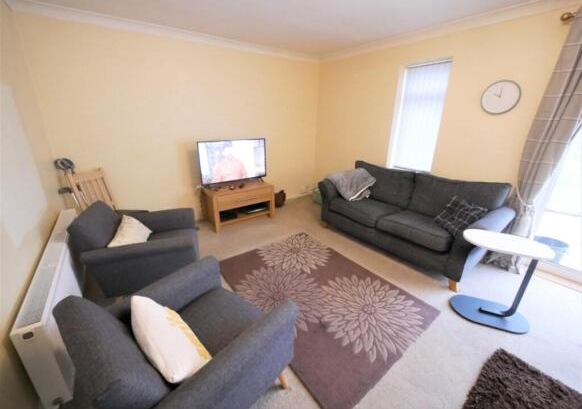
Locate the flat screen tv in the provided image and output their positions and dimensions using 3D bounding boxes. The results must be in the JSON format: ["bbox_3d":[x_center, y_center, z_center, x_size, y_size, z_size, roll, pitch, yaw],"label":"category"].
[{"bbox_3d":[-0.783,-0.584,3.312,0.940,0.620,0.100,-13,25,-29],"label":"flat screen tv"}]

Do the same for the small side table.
[{"bbox_3d":[1.570,0.574,1.805,0.540,0.630,0.350,9,23,22],"label":"small side table"}]

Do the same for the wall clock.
[{"bbox_3d":[2.020,-1.036,2.278,0.040,0.297,0.297,-16,26,-34],"label":"wall clock"}]

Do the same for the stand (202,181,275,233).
[{"bbox_3d":[-0.748,-0.013,3.464,0.890,0.505,0.480,-14,26,-32],"label":"stand"}]

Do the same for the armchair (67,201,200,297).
[{"bbox_3d":[-1.203,0.393,2.029,0.800,0.810,0.750,-7,23,-18],"label":"armchair"}]

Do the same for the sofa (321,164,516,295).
[{"bbox_3d":[1.278,0.059,2.808,0.900,0.850,1.890,-17,27,-36],"label":"sofa"}]

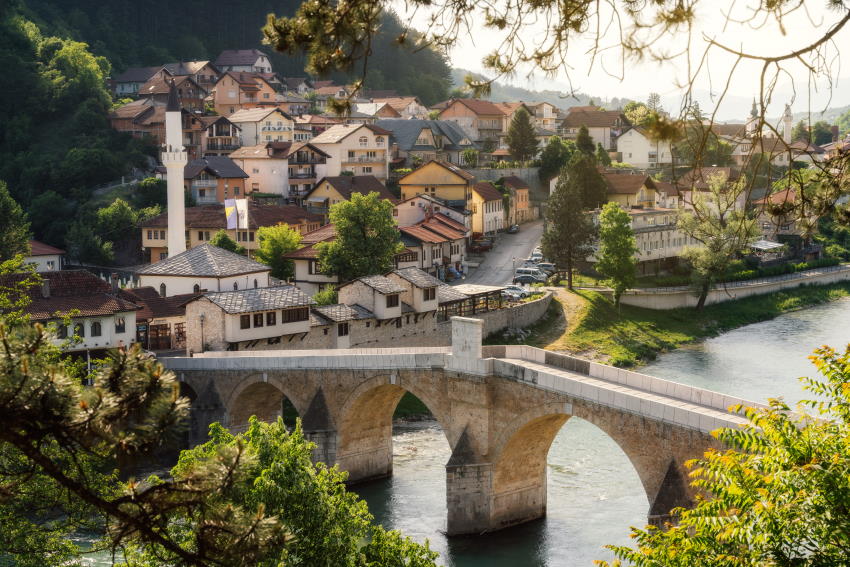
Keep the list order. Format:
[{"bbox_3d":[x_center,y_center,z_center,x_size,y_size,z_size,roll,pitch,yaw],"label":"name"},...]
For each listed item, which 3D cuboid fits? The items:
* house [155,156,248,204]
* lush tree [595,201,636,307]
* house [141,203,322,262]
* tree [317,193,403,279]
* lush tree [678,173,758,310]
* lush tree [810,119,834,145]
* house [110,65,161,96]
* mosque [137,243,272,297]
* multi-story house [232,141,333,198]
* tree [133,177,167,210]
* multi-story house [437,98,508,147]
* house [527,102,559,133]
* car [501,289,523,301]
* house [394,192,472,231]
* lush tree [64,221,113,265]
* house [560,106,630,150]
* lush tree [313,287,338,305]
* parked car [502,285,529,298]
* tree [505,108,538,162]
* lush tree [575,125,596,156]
[{"bbox_3d":[-39.150,-18.070,229.000,14.800,8.600,10.000,-1,7,-8],"label":"house"},{"bbox_3d":[25.300,-3.970,172.000,5.400,14.000,5.200,0,7,0],"label":"lush tree"},{"bbox_3d":[-27.266,-6.905,183.000,23.500,9.000,12.500,1,5,13],"label":"house"},{"bbox_3d":[-7.515,-4.819,149.000,9.600,11.000,9.400,0,5,0],"label":"tree"},{"bbox_3d":[44.973,-6.436,199.000,12.200,21.000,12.200,1,6,13],"label":"lush tree"},{"bbox_3d":[111.717,-41.595,365.000,6.600,8.800,6.600,0,5,0],"label":"lush tree"},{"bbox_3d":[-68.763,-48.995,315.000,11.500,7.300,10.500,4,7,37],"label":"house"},{"bbox_3d":[-25.690,-0.760,152.000,10.700,8.200,10.700,5,8,36],"label":"mosque"},{"bbox_3d":[-27.354,-21.223,245.000,15.000,10.600,11.500,5,8,45],"label":"multi-story house"},{"bbox_3d":[-45.699,-15.038,217.000,5.700,5.800,5.700,-2,6,-12],"label":"tree"},{"bbox_3d":[10.130,-34.540,283.000,10.500,11.200,10.500,6,9,40],"label":"multi-story house"},{"bbox_3d":[27.374,-38.346,300.000,7.000,7.300,7.500,-3,6,-23],"label":"house"},{"bbox_3d":[11.573,1.157,167.000,4.200,1.480,1.750,1,5,13],"label":"car"},{"bbox_3d":[1.180,-9.940,205.000,11.300,8.000,6.500,2,7,14],"label":"house"},{"bbox_3d":[-48.710,-5.860,188.000,6.400,6.500,6.000,0,7,0],"label":"lush tree"},{"bbox_3d":[39.648,-35.579,302.000,13.000,10.000,9.500,3,6,35],"label":"house"},{"bbox_3d":[-11.109,1.563,145.000,3.200,3.600,3.200,-1,6,-4],"label":"lush tree"},{"bbox_3d":[11.320,1.090,167.000,4.400,1.470,1.770,1,7,5],"label":"parked car"},{"bbox_3d":[19.170,-29.400,258.000,6.600,10.800,6.400,0,7,0],"label":"tree"},{"bbox_3d":[31.612,-27.489,255.000,4.300,7.800,4.300,0,5,0],"label":"lush tree"}]

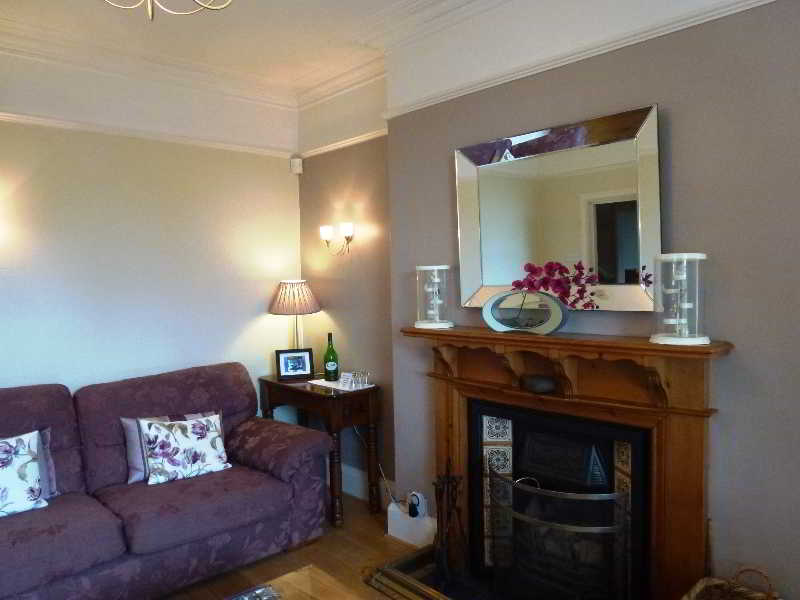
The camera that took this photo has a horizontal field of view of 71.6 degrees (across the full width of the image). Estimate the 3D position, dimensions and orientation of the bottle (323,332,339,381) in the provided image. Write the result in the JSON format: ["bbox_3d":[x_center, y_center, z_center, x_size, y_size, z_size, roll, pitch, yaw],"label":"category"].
[{"bbox_3d":[-0.465,0.383,3.736,0.088,0.318,0.088,-1,2,0],"label":"bottle"}]

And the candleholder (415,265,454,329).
[{"bbox_3d":[0.175,-0.012,2.809,0.200,0.312,0.200,-1,2,0],"label":"candleholder"}]

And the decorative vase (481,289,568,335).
[{"bbox_3d":[0.549,0.058,2.446,0.405,0.182,0.085,1,3,44],"label":"decorative vase"}]

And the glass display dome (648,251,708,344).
[{"bbox_3d":[1.013,-0.003,2.004,0.210,0.315,0.210,1,3,44],"label":"glass display dome"}]

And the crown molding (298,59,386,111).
[{"bbox_3d":[-0.410,-1.444,3.718,1.060,0.100,0.100,1,3,44],"label":"crown molding"}]

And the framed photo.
[{"bbox_3d":[-0.713,0.447,3.812,0.236,0.205,0.030,-2,-10,-12],"label":"framed photo"}]

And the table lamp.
[{"bbox_3d":[-0.734,0.208,3.867,0.360,0.670,0.360,1,3,44],"label":"table lamp"}]

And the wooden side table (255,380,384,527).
[{"bbox_3d":[-0.529,0.945,3.647,0.799,0.795,0.384,1,3,44],"label":"wooden side table"}]

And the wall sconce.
[{"bbox_3d":[-0.421,-0.407,3.735,0.290,0.210,0.150,1,3,44],"label":"wall sconce"}]

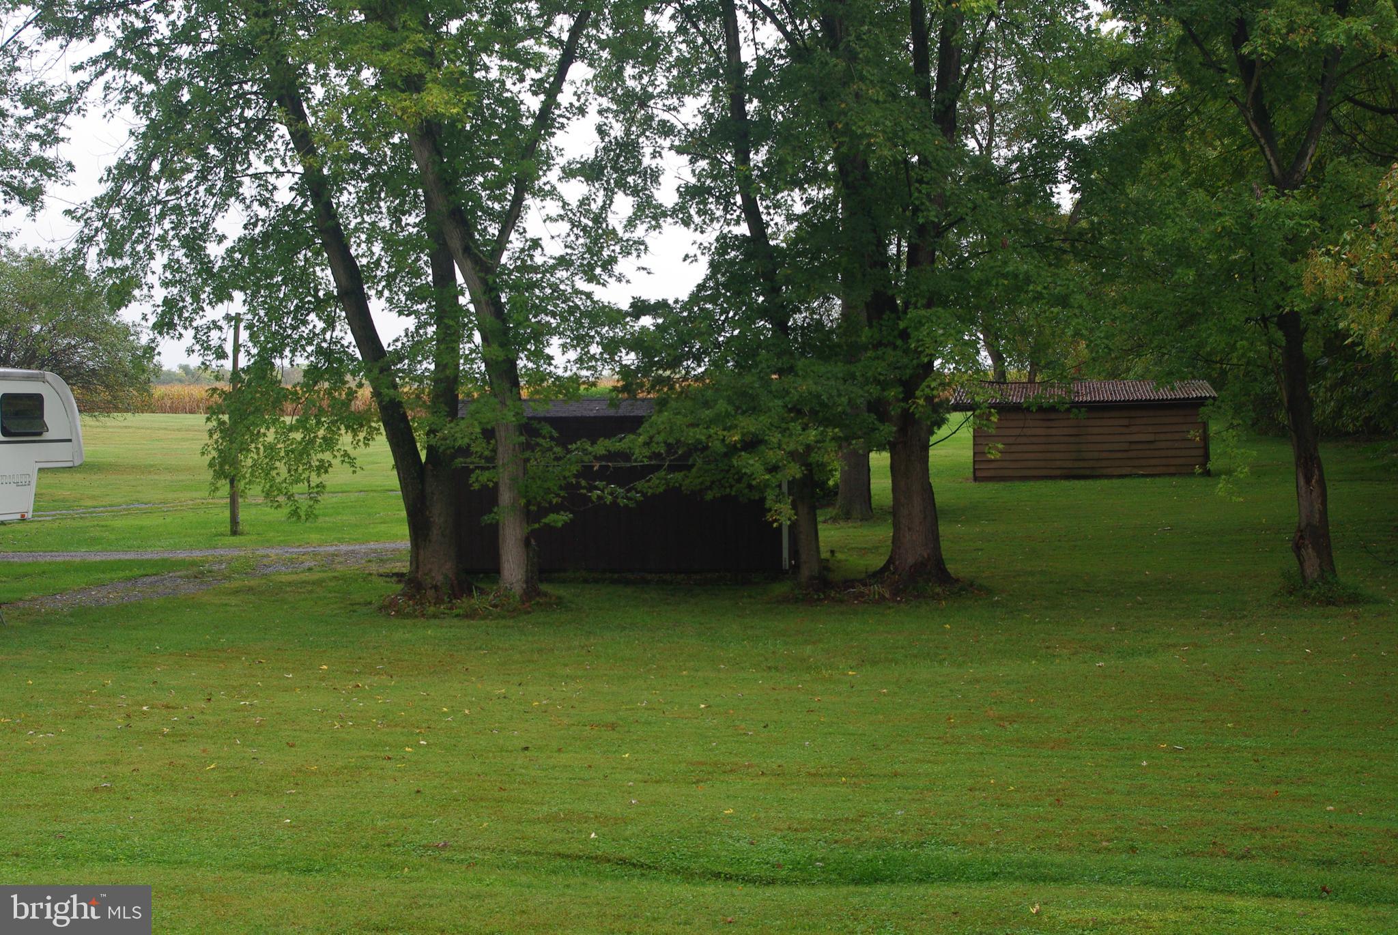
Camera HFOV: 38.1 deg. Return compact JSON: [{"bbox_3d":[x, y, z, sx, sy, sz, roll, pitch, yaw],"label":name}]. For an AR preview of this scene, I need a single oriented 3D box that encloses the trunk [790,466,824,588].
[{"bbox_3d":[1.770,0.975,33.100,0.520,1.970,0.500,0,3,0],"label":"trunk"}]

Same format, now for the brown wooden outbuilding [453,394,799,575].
[{"bbox_3d":[-1.300,0.243,37.436,6.100,2.950,4.300,0,3,5],"label":"brown wooden outbuilding"}]

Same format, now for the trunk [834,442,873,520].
[{"bbox_3d":[3.440,0.316,45.000,0.850,1.750,0.850,0,3,0],"label":"trunk"}]

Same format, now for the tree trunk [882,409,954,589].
[{"bbox_3d":[3.564,0.525,32.900,1.120,2.900,1.050,0,3,0],"label":"tree trunk"}]

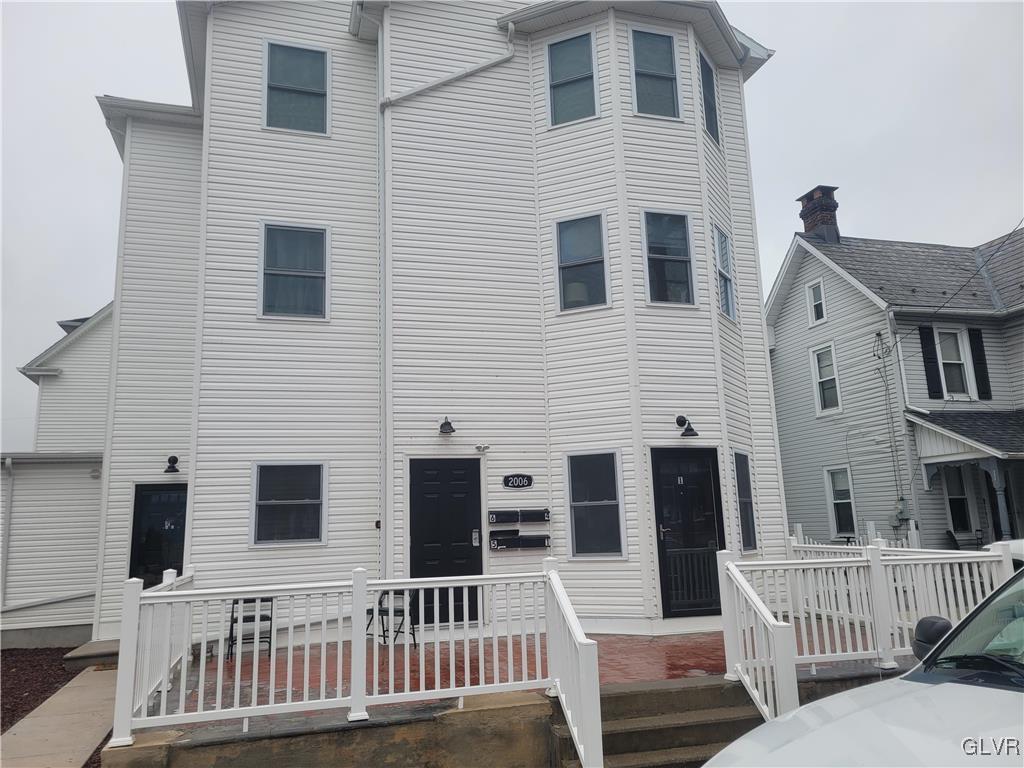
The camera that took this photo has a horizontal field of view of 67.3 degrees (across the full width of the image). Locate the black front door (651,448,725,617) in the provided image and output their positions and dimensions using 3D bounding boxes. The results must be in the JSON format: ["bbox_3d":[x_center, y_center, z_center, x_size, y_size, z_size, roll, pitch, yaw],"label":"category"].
[{"bbox_3d":[2.251,1.842,9.661,0.940,2.080,0.080,1,-12,-16],"label":"black front door"}]

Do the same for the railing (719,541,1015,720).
[{"bbox_3d":[3.325,2.062,6.340,3.080,1.420,0.860,1,-12,-16],"label":"railing"}]

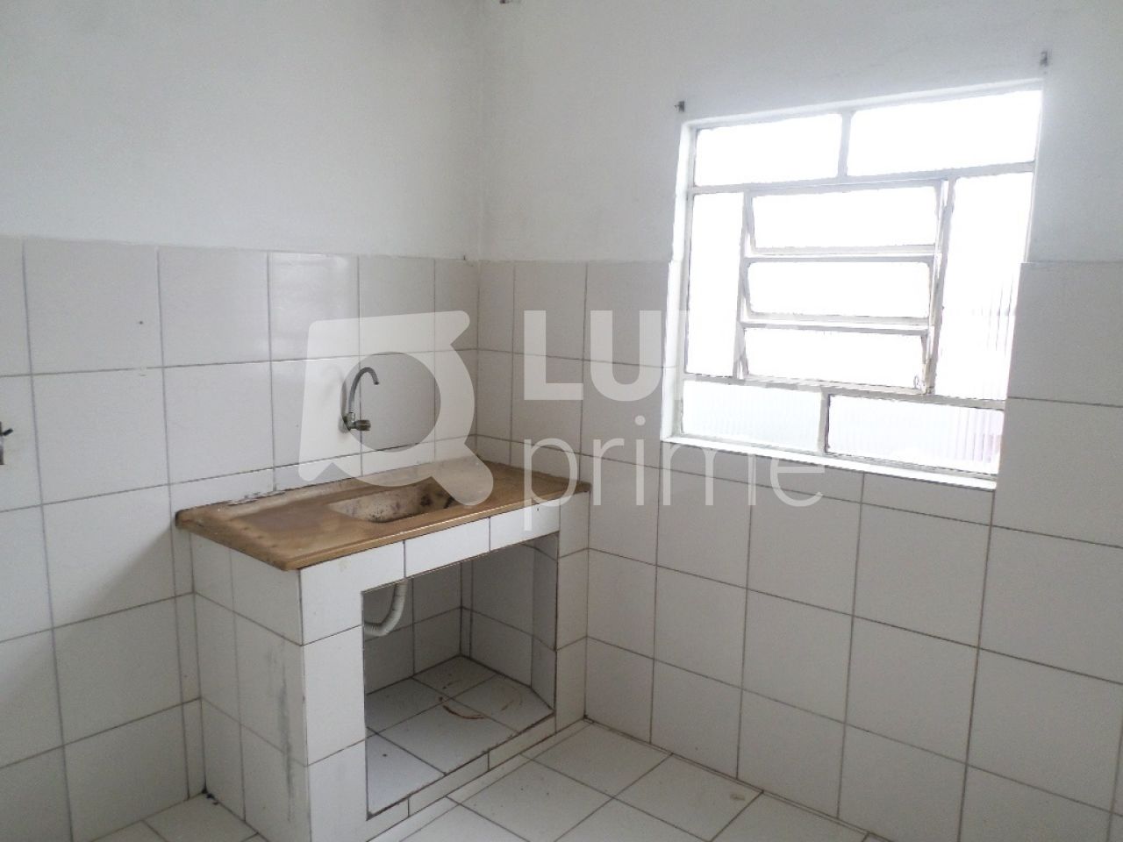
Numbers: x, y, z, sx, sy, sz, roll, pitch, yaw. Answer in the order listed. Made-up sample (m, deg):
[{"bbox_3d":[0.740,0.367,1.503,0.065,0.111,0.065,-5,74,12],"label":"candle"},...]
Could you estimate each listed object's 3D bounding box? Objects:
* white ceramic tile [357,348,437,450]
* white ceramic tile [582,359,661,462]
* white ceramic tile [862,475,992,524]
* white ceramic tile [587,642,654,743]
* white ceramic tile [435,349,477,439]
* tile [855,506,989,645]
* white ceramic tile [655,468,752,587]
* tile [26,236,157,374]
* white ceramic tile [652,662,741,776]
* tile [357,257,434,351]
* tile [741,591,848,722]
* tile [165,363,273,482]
[{"bbox_3d":[-0.575,-0.069,2.860,0.010,0.325,0.323,8,11,39],"label":"white ceramic tile"},{"bbox_3d":[0.204,-0.030,2.707,0.323,0.325,0.010,8,11,39],"label":"white ceramic tile"},{"bbox_3d":[0.947,0.196,2.096,0.328,0.087,0.010,8,11,39],"label":"white ceramic tile"},{"bbox_3d":[0.188,0.934,2.850,0.300,0.304,0.010,8,12,37],"label":"white ceramic tile"},{"bbox_3d":[-0.406,-0.097,3.063,0.010,0.325,0.204,8,11,39],"label":"white ceramic tile"},{"bbox_3d":[0.942,0.399,2.128,0.328,0.328,0.010,8,11,39],"label":"tile"},{"bbox_3d":[0.449,0.330,2.552,0.323,0.325,0.010,8,11,39],"label":"white ceramic tile"},{"bbox_3d":[-1.194,-0.291,2.078,0.010,0.319,0.306,10,13,41],"label":"tile"},{"bbox_3d":[0.436,0.971,2.663,0.313,0.304,0.010,8,12,37],"label":"white ceramic tile"},{"bbox_3d":[-0.573,-0.400,2.839,0.010,0.330,0.319,10,12,41],"label":"tile"},{"bbox_3d":[0.696,0.694,2.419,0.316,0.321,0.010,8,12,37],"label":"tile"},{"bbox_3d":[-0.982,-0.001,2.343,0.010,0.328,0.328,8,11,39],"label":"tile"}]

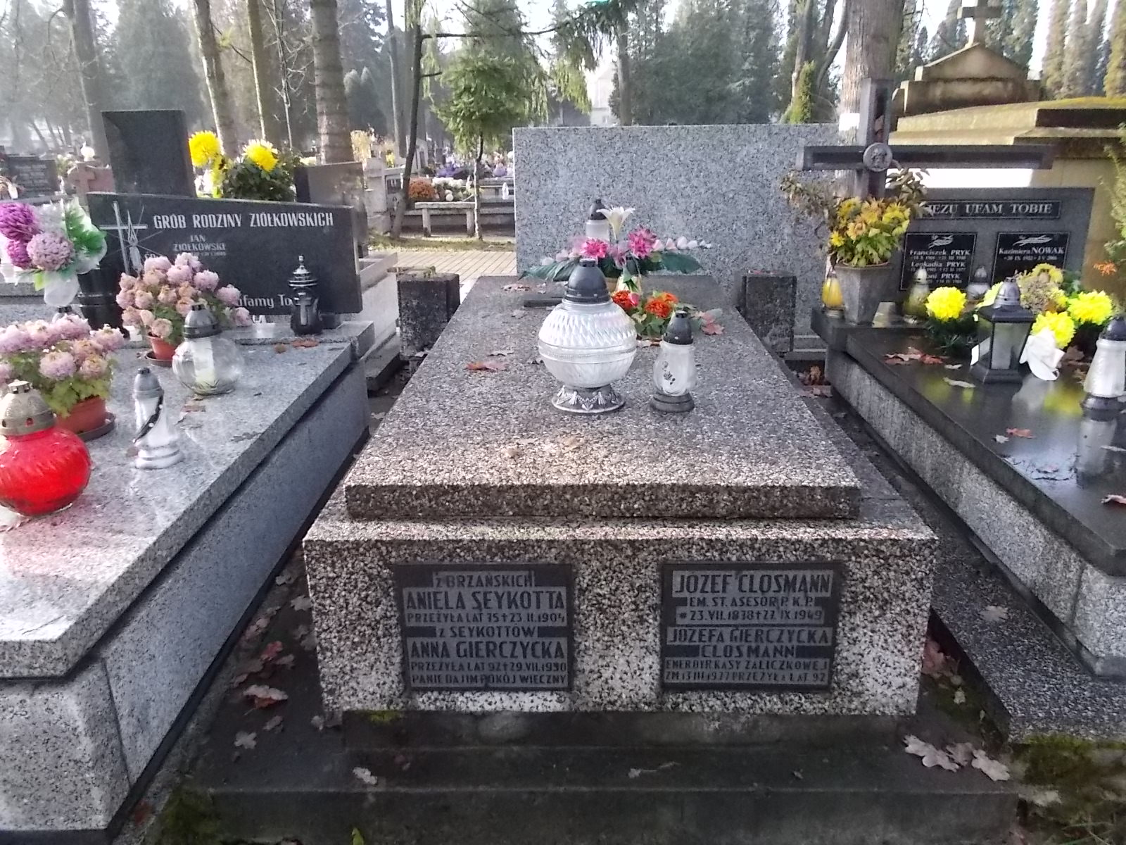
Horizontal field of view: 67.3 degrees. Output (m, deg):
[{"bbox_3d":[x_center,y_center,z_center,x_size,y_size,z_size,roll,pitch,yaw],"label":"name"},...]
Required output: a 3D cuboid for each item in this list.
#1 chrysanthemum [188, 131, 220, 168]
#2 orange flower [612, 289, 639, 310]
[{"bbox_3d":[-1.450,-1.105,3.420,0.120,0.140,0.120,0,18,2],"label":"chrysanthemum"},{"bbox_3d":[0.182,-0.362,2.496,0.080,0.055,0.075,0,18,2],"label":"orange flower"}]

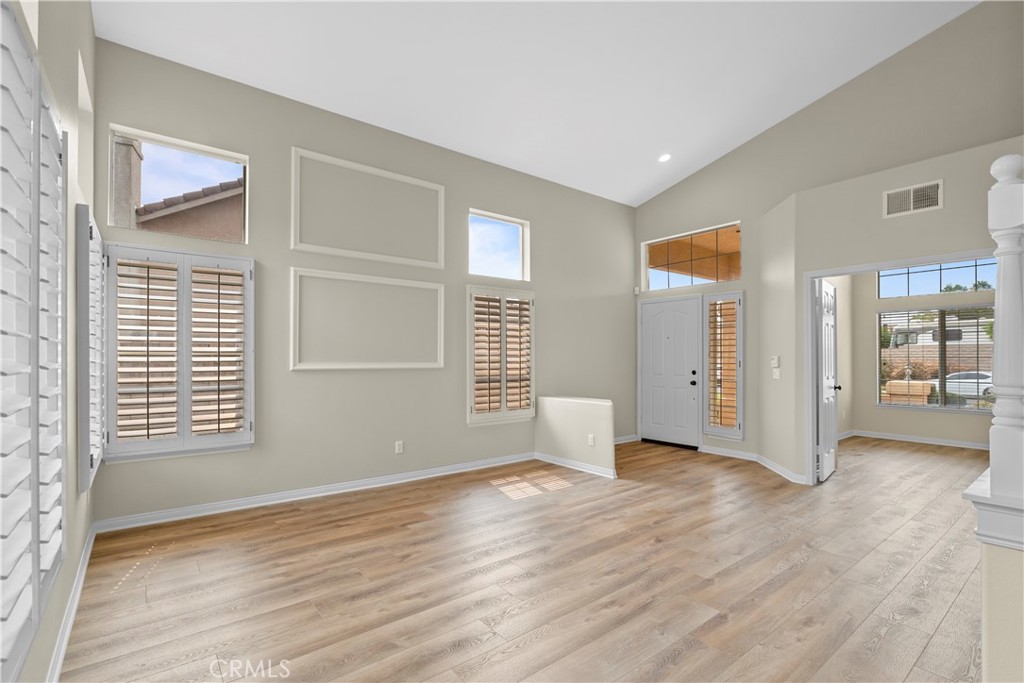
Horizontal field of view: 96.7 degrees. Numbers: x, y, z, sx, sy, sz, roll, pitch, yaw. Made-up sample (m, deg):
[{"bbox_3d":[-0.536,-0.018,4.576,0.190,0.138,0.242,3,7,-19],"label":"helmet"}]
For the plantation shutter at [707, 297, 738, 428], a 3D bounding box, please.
[{"bbox_3d":[2.671,0.275,5.762,0.050,1.636,0.390,1,-2,-38],"label":"plantation shutter"}]

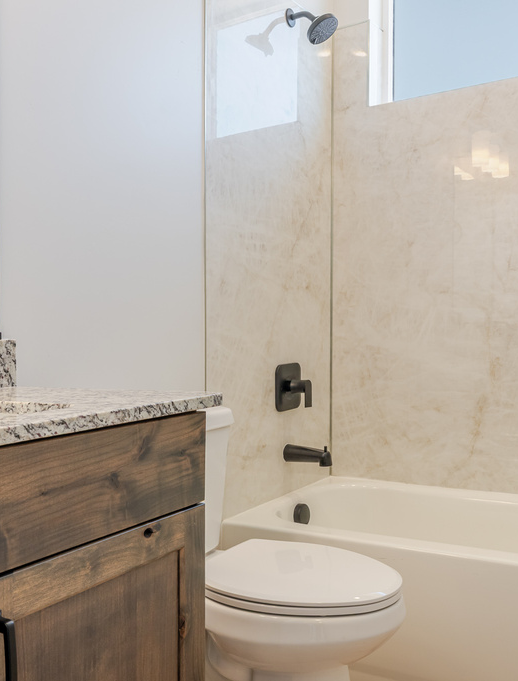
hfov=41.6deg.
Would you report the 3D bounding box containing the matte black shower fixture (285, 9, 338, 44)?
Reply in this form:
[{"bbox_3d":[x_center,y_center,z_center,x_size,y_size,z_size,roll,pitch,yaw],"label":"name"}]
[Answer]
[{"bbox_3d":[0.188,-1.135,2.438,0.200,0.153,0.116,0,1,31],"label":"matte black shower fixture"}]

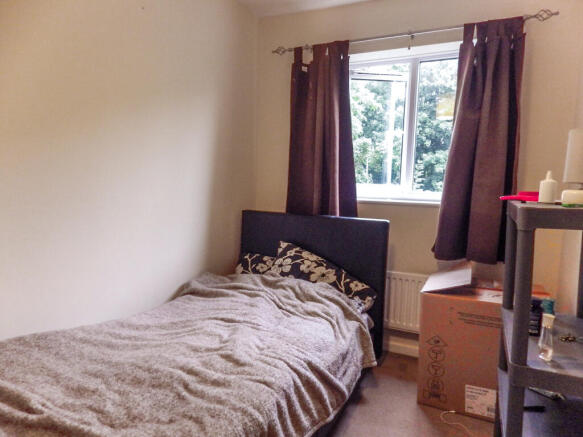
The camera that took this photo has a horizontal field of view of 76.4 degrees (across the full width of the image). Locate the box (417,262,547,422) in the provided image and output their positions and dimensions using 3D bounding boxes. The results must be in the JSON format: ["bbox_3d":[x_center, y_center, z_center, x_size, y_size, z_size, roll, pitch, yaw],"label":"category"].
[{"bbox_3d":[0.967,0.626,1.924,0.545,0.620,0.400,3,5,23],"label":"box"}]

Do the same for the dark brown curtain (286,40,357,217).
[{"bbox_3d":[0.205,-0.459,2.432,0.480,1.300,0.125,3,5,23],"label":"dark brown curtain"}]

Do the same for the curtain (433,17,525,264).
[{"bbox_3d":[1.031,-0.405,2.073,0.388,1.310,0.130,3,5,23],"label":"curtain"}]

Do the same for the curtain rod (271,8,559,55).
[{"bbox_3d":[0.611,-1.091,2.208,1.631,0.076,0.090,3,5,23],"label":"curtain rod"}]

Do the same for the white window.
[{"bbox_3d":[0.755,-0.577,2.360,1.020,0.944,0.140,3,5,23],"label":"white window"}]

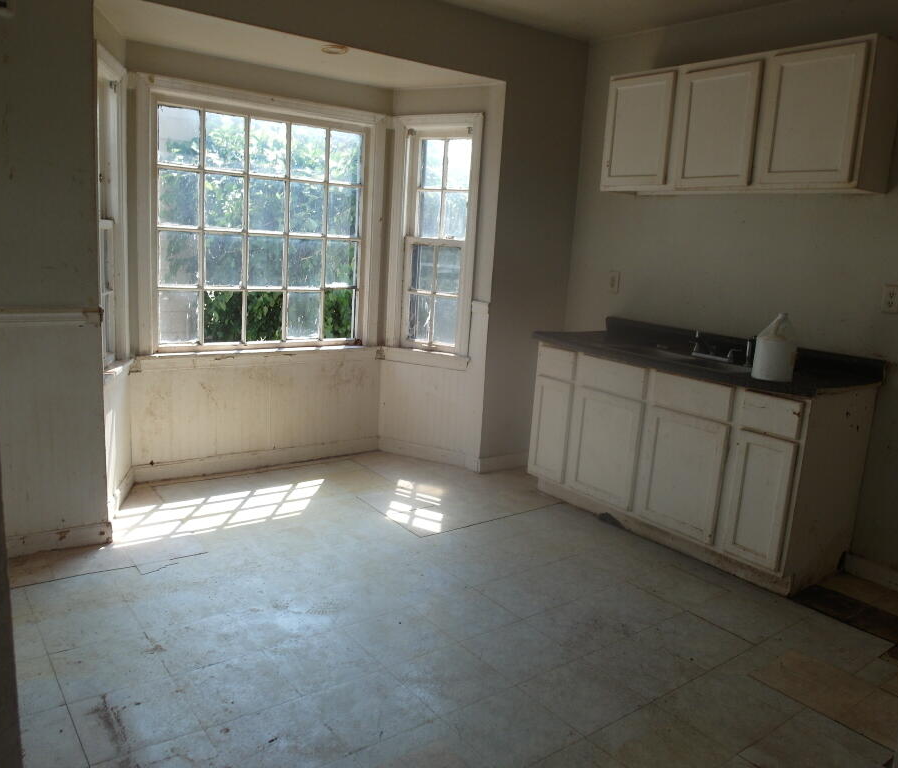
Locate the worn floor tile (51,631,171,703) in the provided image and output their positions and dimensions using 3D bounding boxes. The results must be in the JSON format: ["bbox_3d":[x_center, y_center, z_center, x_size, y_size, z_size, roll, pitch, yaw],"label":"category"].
[{"bbox_3d":[-1.064,0.884,2.227,0.305,0.006,0.305,-4,13,-37],"label":"worn floor tile"}]

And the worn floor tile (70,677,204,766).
[{"bbox_3d":[-0.914,0.971,2.064,0.304,0.010,0.304,-5,13,-36],"label":"worn floor tile"}]

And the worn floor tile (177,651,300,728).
[{"bbox_3d":[-0.653,0.930,2.176,0.305,0.006,0.305,-4,13,-37],"label":"worn floor tile"}]

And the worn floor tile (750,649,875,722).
[{"bbox_3d":[1.248,1.019,2.436,0.304,0.010,0.304,-5,13,-36],"label":"worn floor tile"}]

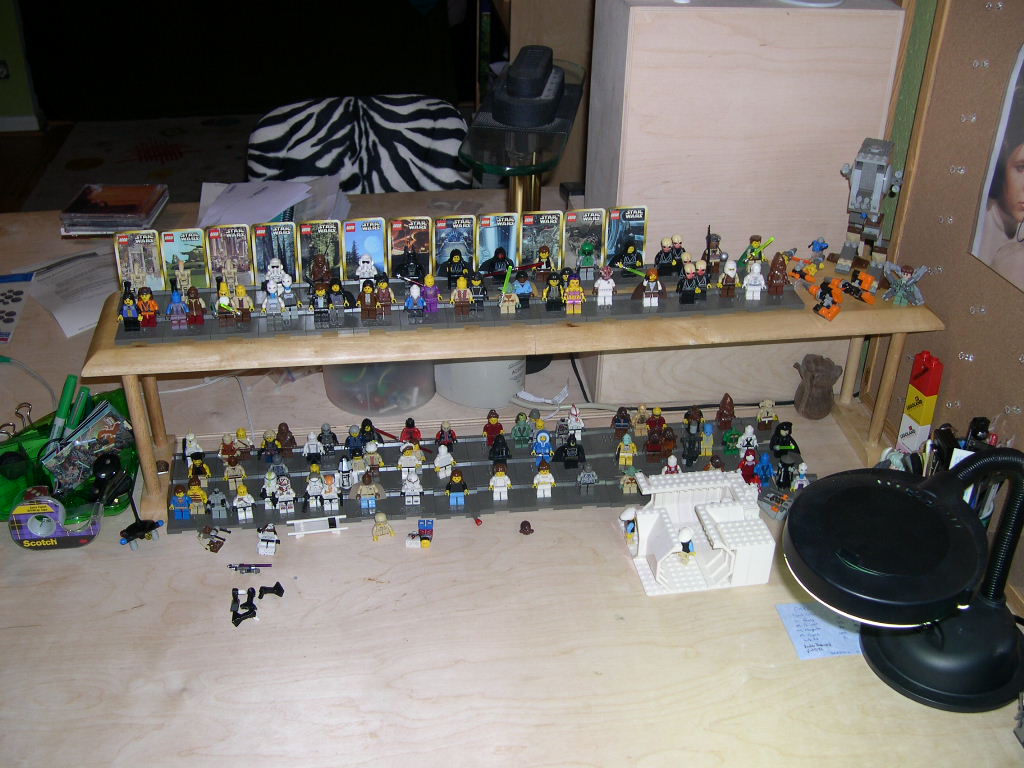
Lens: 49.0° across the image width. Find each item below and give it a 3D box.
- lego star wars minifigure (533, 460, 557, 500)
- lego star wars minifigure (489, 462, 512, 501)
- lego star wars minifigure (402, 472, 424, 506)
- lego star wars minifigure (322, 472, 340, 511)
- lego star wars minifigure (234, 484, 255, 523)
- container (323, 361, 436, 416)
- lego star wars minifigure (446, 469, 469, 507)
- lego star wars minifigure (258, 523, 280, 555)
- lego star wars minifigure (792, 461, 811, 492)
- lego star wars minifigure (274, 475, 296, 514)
[{"bbox_3d":[0.036,0.107,1.266,0.026,0.044,0.014,-3,32,-5],"label":"lego star wars minifigure"},{"bbox_3d":[-0.013,0.110,1.264,0.026,0.042,0.014,-3,32,-5],"label":"lego star wars minifigure"},{"bbox_3d":[-0.111,0.116,1.258,0.026,0.040,0.014,-3,32,-5],"label":"lego star wars minifigure"},{"bbox_3d":[-0.201,0.120,1.249,0.026,0.042,0.014,-3,32,-5],"label":"lego star wars minifigure"},{"bbox_3d":[-0.286,0.125,1.203,0.025,0.040,0.015,-7,31,-12],"label":"lego star wars minifigure"},{"bbox_3d":[-0.173,-0.058,1.448,0.144,0.145,0.144,-3,32,-5],"label":"container"},{"bbox_3d":[-0.061,0.116,1.256,0.026,0.043,0.014,-3,32,-5],"label":"lego star wars minifigure"},{"bbox_3d":[-0.255,0.161,1.178,0.025,0.014,0.040,-3,36,-6],"label":"lego star wars minifigure"},{"bbox_3d":[0.321,0.108,1.248,0.025,0.043,0.015,-3,31,-6],"label":"lego star wars minifigure"},{"bbox_3d":[-0.244,0.120,1.211,0.025,0.042,0.015,-3,31,-6],"label":"lego star wars minifigure"}]

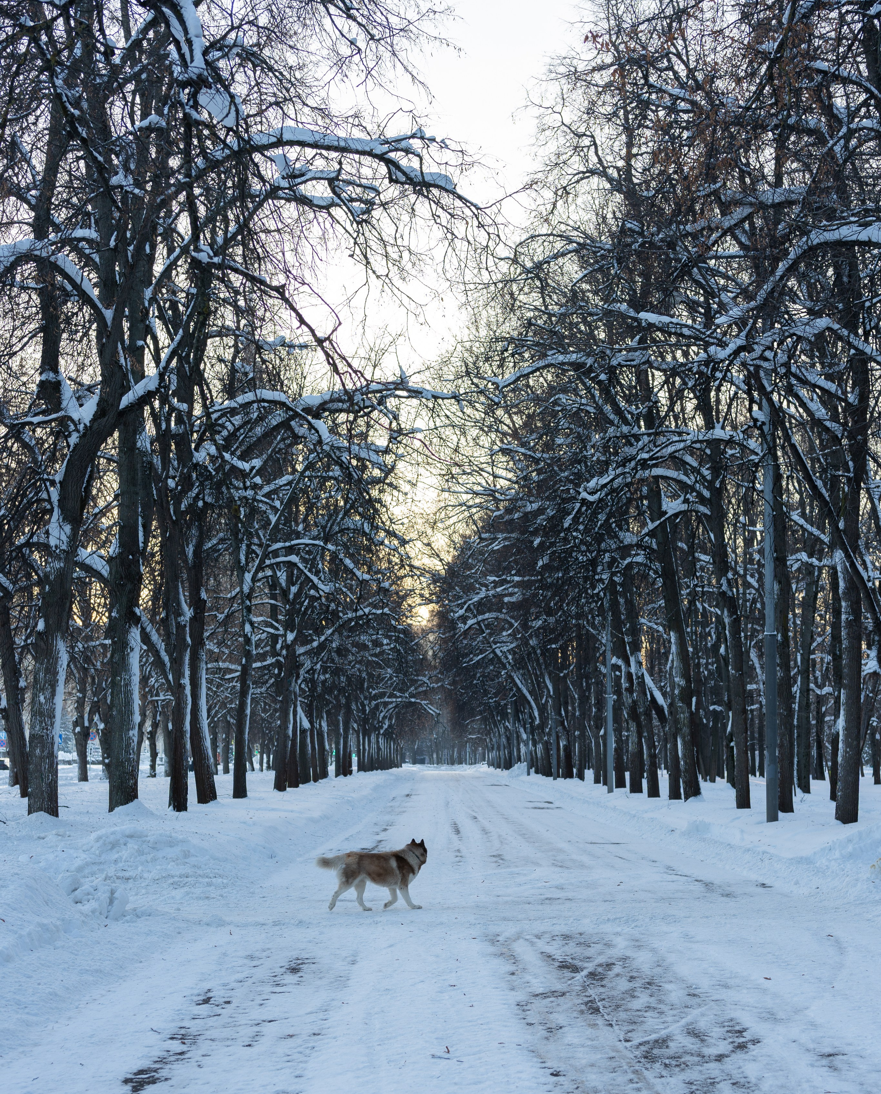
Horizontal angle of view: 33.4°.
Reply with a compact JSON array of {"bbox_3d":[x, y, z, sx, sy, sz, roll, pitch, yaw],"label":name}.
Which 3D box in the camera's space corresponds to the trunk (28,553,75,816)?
[{"bbox_3d":[-8.396,2.940,31.709,0.699,5.691,0.669,1,-8,0],"label":"trunk"}]

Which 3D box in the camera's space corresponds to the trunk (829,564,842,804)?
[{"bbox_3d":[12.274,4.167,45.528,0.351,7.351,0.326,3,-8,0],"label":"trunk"}]

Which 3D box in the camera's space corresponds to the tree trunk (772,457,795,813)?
[{"bbox_3d":[8.404,2.071,36.129,0.425,8.756,0.400,1,-8,0],"label":"tree trunk"}]

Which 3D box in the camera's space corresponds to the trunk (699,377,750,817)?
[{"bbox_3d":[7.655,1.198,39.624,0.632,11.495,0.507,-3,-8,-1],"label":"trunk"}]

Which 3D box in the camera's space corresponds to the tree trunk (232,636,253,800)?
[{"bbox_3d":[-6.331,5.484,47.375,0.506,5.216,0.476,1,-8,0],"label":"tree trunk"}]

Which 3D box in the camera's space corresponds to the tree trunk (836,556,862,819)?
[{"bbox_3d":[8.457,2.914,30.396,0.524,5.524,0.494,3,-8,0],"label":"tree trunk"}]

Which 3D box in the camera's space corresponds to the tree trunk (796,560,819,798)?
[{"bbox_3d":[13.151,4.715,52.585,0.576,8.146,0.526,3,-8,0],"label":"tree trunk"}]

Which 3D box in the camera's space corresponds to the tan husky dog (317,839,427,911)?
[{"bbox_3d":[-0.650,3.106,13.900,1.030,0.680,0.300,2,-8,-10],"label":"tan husky dog"}]

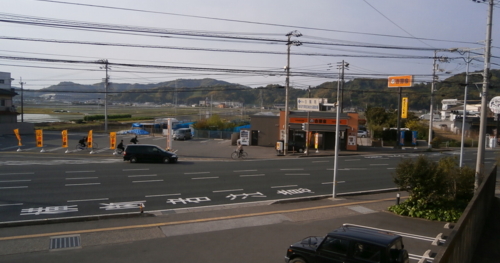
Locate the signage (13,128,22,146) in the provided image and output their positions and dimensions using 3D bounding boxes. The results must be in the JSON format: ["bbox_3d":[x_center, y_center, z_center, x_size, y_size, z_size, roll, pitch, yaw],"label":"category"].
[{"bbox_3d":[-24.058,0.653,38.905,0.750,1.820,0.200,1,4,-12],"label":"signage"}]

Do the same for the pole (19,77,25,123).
[{"bbox_3d":[-49.170,-6.519,81.181,0.400,10.240,0.400,0,4,-24],"label":"pole"}]

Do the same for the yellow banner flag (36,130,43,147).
[{"bbox_3d":[-21.717,0.774,38.776,0.620,1.820,0.100,0,4,-14],"label":"yellow banner flag"}]

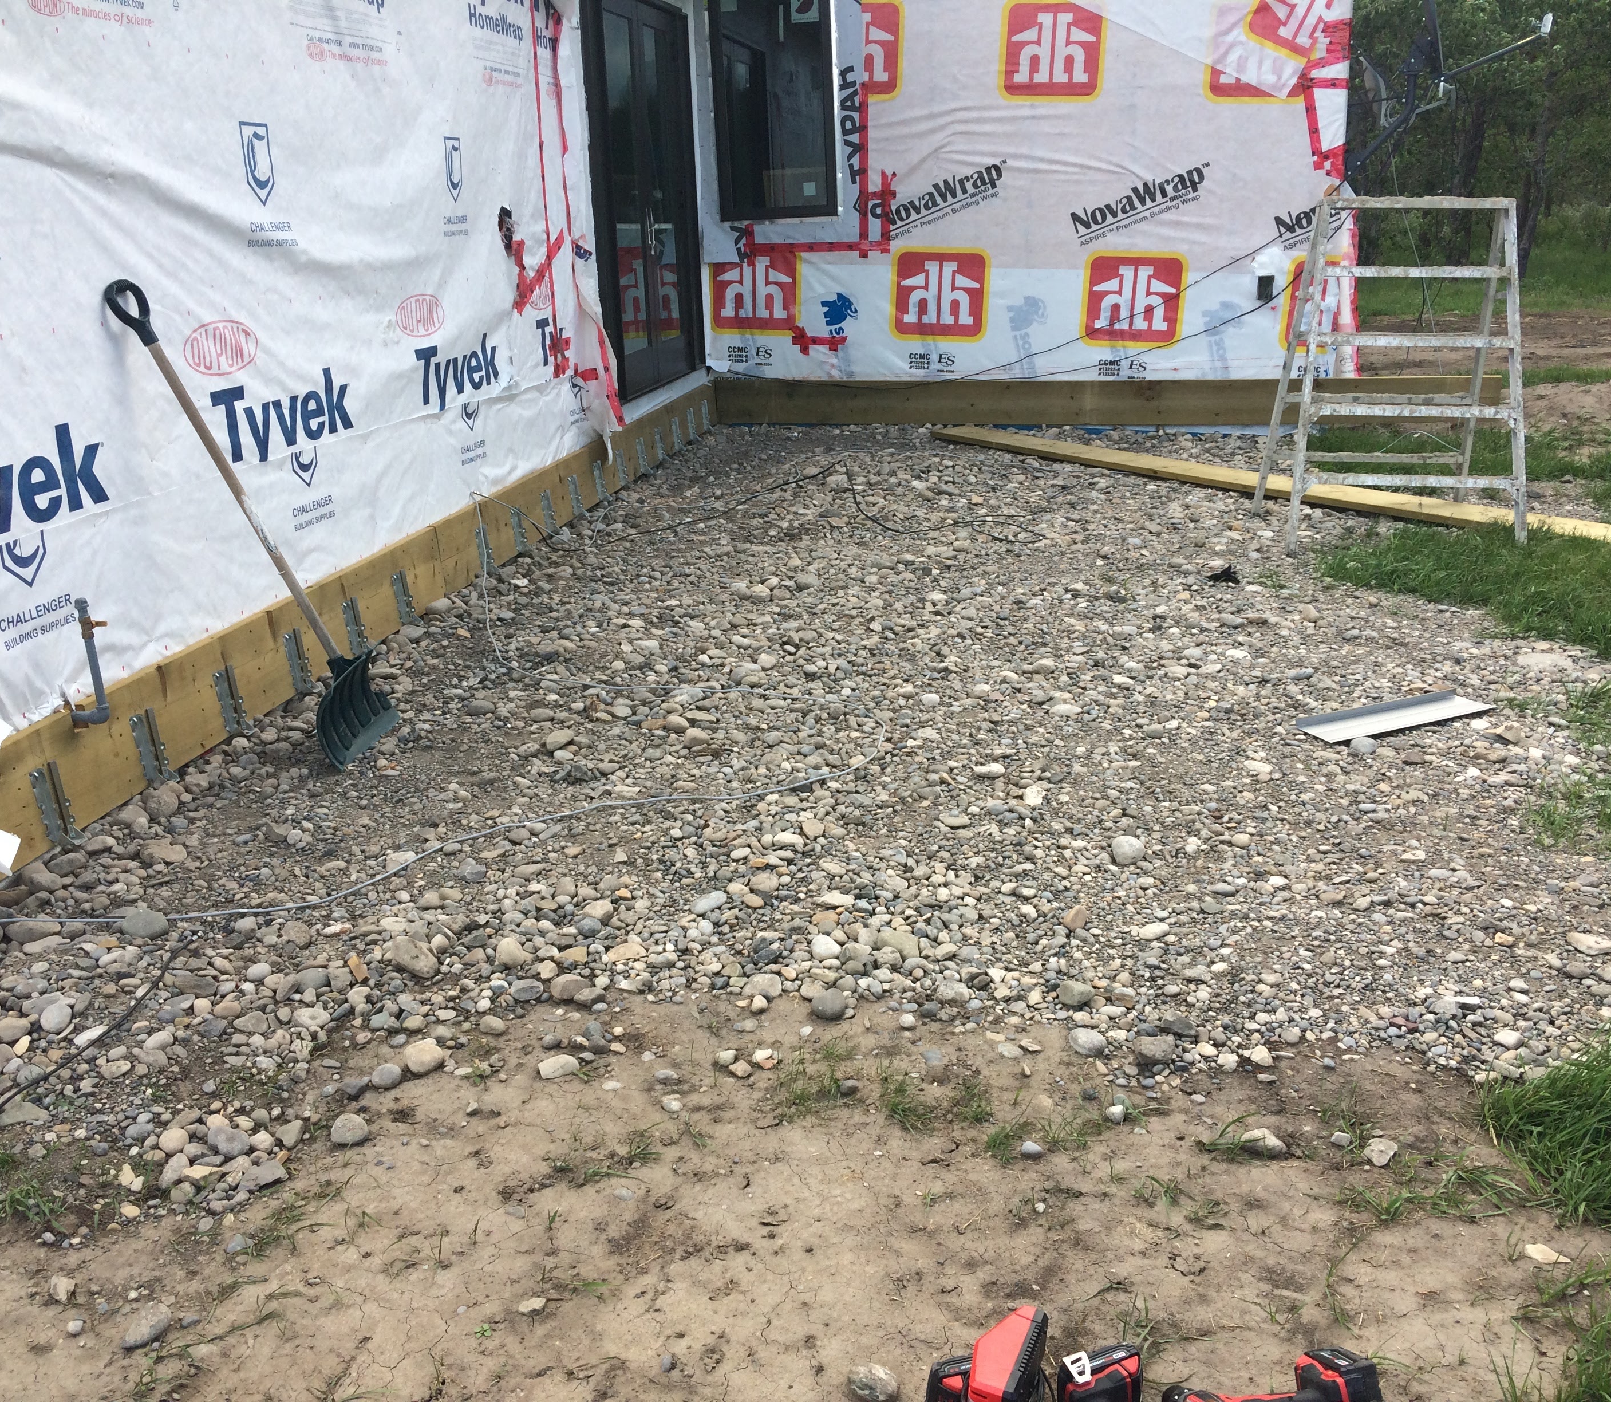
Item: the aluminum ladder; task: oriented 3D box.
[{"bbox_3d":[2.606,-1.449,6.916,0.990,1.470,1.068,2,17,7],"label":"aluminum ladder"}]

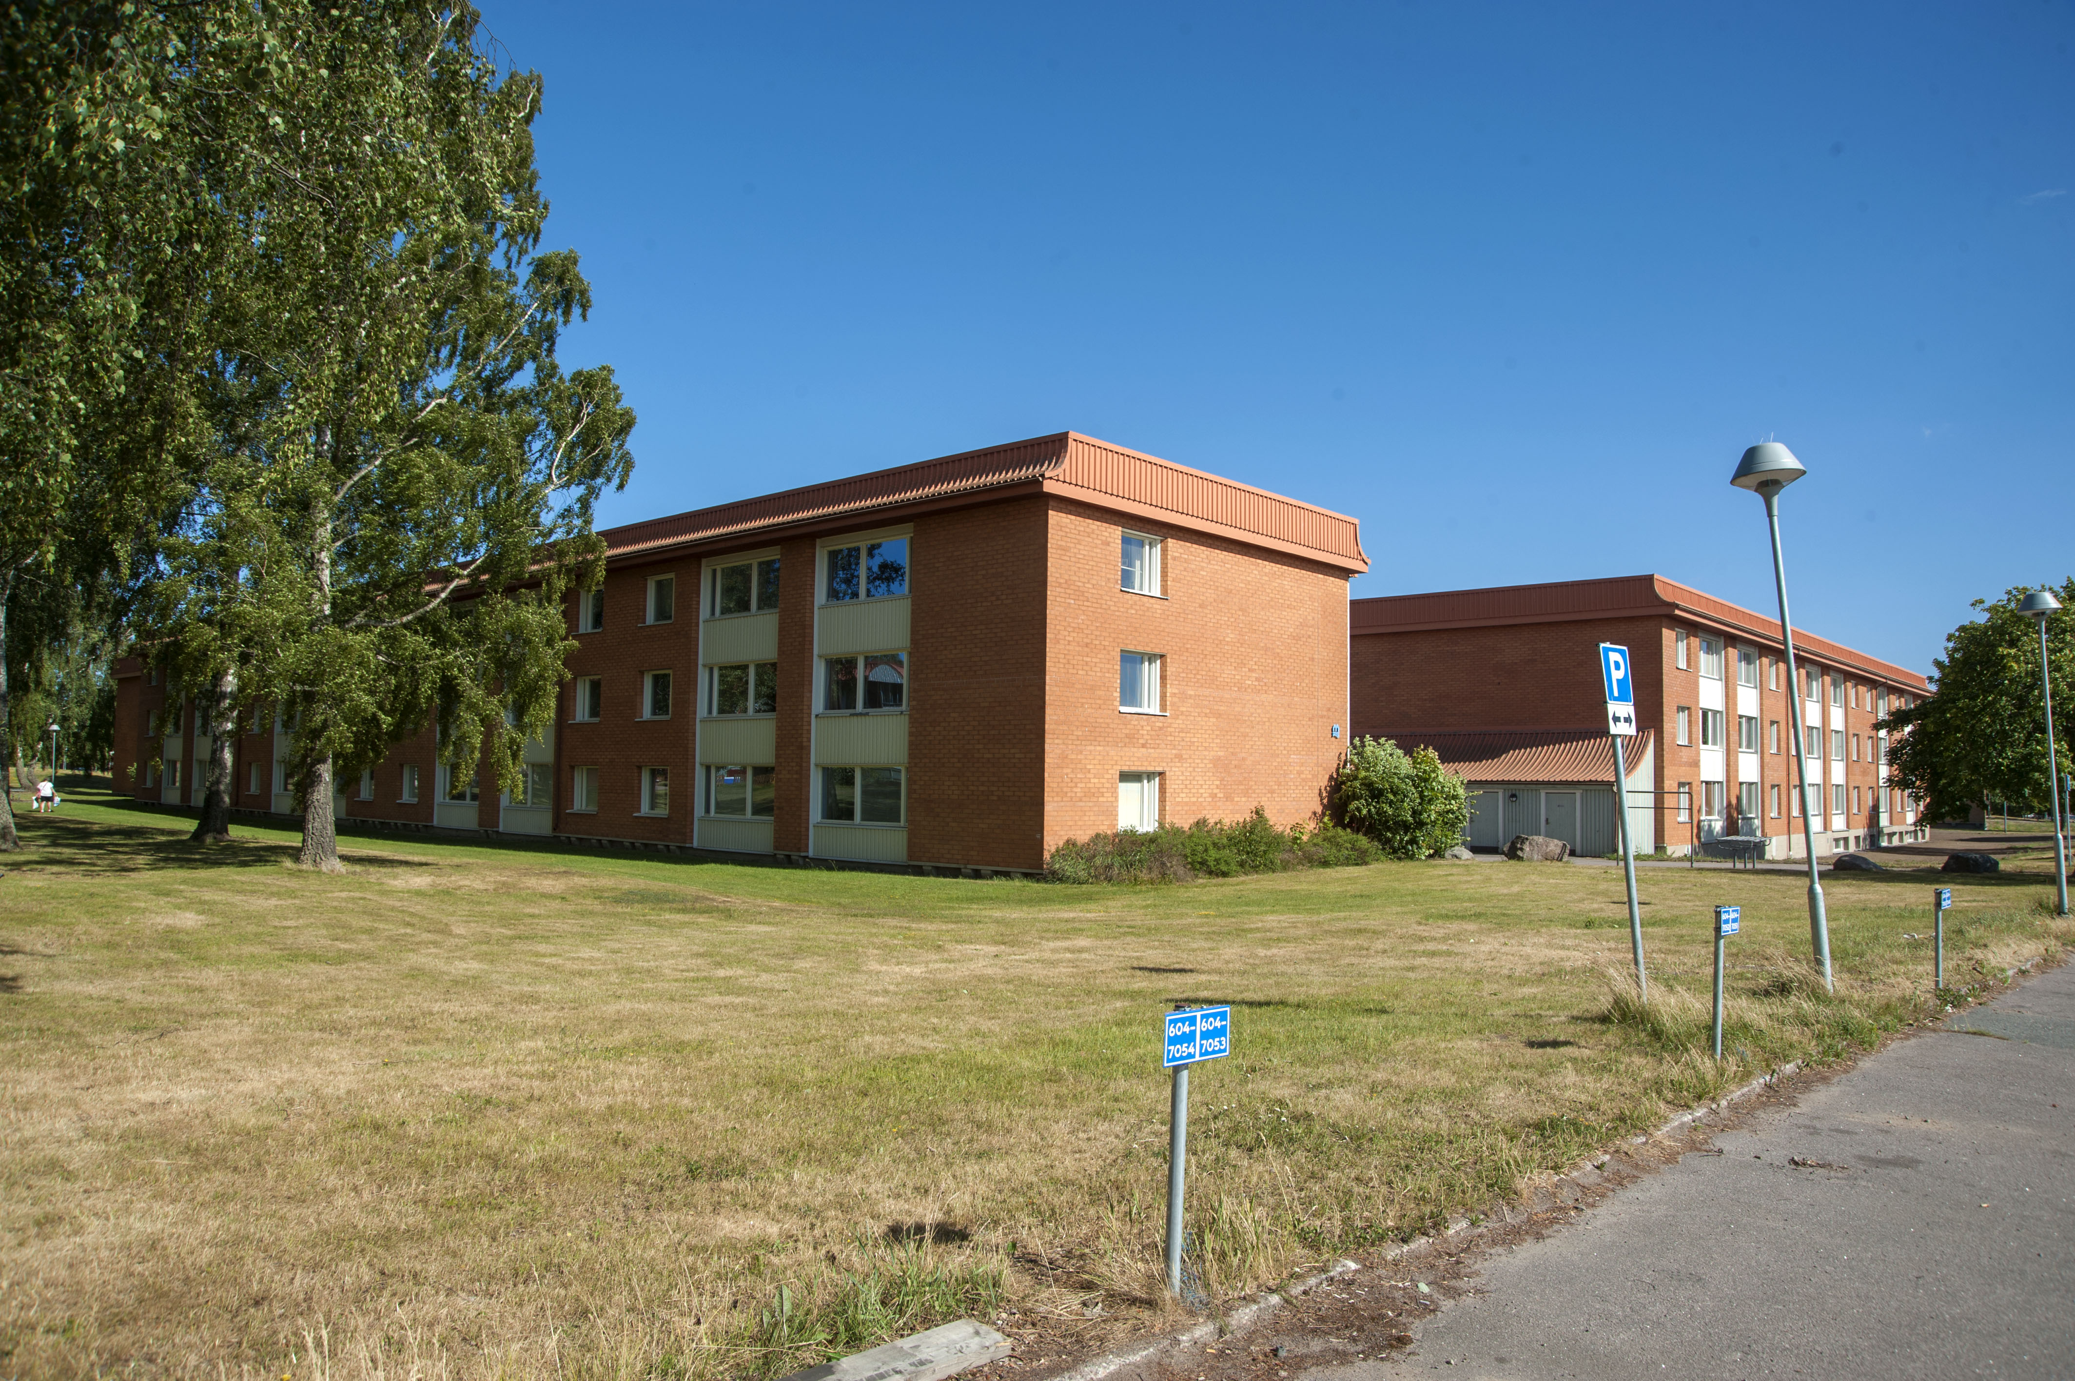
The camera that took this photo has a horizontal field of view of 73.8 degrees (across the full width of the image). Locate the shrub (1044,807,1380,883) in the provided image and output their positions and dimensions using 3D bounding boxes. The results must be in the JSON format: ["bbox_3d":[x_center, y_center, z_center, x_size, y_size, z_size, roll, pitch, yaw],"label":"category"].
[{"bbox_3d":[4.635,3.448,32.036,1.700,1.460,12.000,-3,-5,42],"label":"shrub"}]

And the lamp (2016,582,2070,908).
[{"bbox_3d":[13.941,0.857,18.986,0.530,4.472,0.530,-4,-6,36],"label":"lamp"}]

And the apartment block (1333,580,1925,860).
[{"bbox_3d":[34.353,2.939,71.708,13.300,10.400,54.400,-3,-5,41],"label":"apartment block"}]

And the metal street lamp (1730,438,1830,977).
[{"bbox_3d":[6.143,0.214,11.132,0.530,4.495,0.530,-6,-7,29],"label":"metal street lamp"}]

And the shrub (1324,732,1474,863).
[{"bbox_3d":[10.169,3.000,38.802,3.800,3.450,3.300,0,-4,15],"label":"shrub"}]

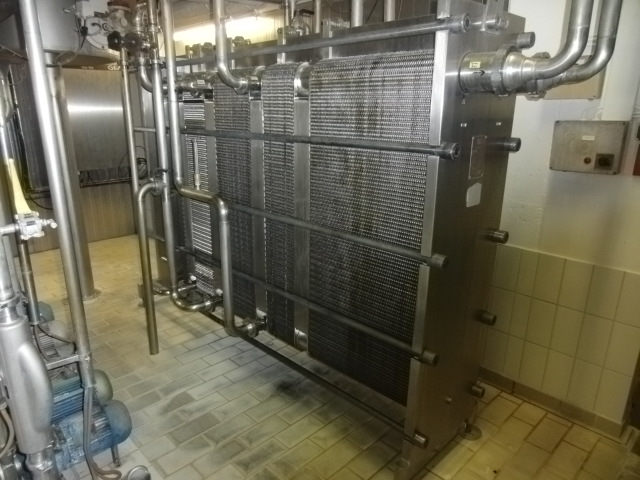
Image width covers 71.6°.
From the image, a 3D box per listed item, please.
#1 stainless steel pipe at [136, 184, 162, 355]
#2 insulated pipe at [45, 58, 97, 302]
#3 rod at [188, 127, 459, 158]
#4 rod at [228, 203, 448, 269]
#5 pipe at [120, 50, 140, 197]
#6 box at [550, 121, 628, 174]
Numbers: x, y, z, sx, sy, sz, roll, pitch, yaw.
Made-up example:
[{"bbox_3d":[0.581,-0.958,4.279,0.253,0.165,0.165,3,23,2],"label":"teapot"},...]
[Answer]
[{"bbox_3d":[-0.916,0.175,2.425,0.060,0.970,0.120,16,22,42],"label":"stainless steel pipe"},{"bbox_3d":[-2.027,-0.459,3.575,0.150,1.940,0.150,16,22,42],"label":"insulated pipe"},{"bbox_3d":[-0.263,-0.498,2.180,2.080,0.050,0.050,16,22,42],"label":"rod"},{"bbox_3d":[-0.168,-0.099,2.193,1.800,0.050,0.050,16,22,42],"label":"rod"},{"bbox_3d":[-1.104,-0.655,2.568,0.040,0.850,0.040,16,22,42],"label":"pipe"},{"bbox_3d":[1.211,-0.420,2.000,0.280,0.220,0.090,16,22,42],"label":"box"}]

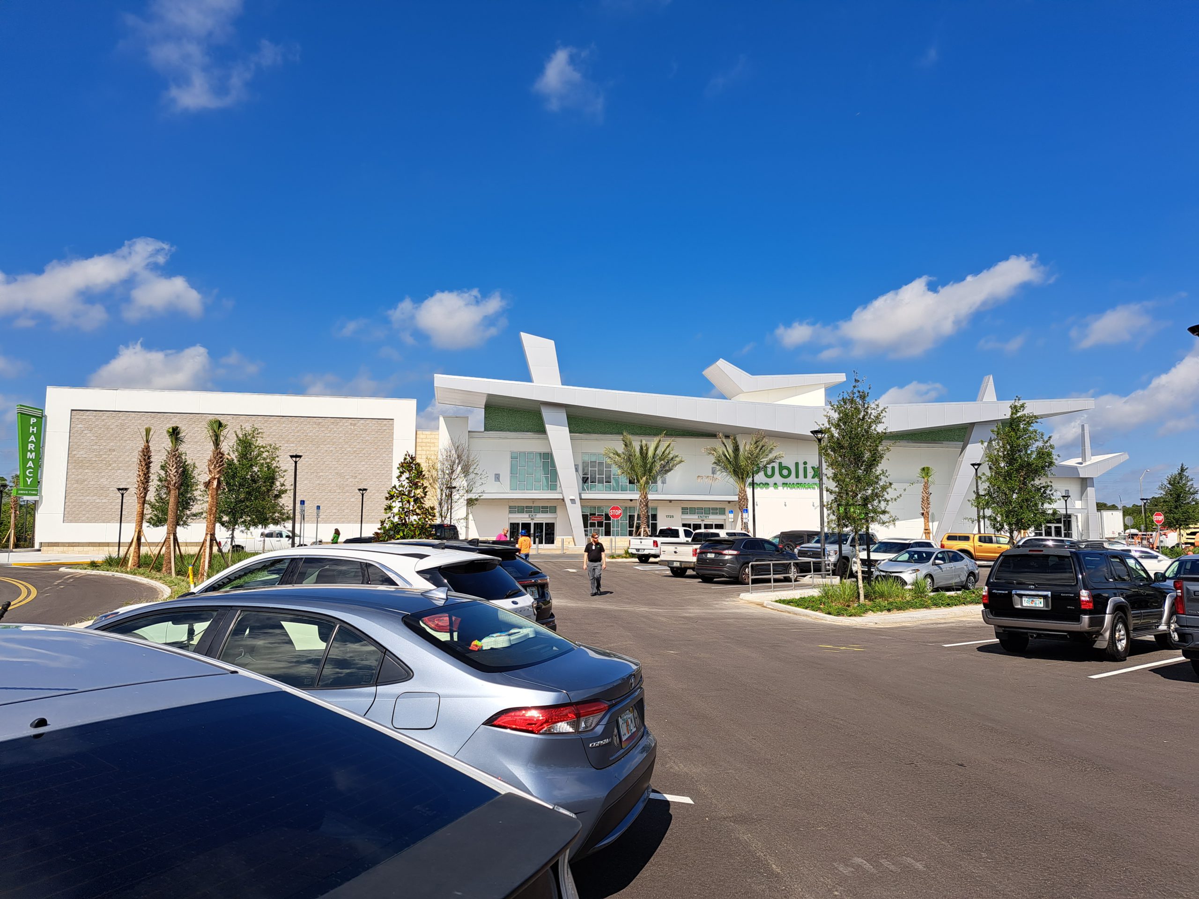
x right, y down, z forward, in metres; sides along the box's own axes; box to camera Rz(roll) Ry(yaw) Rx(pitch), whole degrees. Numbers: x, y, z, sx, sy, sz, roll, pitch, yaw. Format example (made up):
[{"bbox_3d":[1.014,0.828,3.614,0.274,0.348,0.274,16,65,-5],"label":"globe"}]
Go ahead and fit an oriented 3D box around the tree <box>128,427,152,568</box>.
[{"bbox_3d":[-21.082,2.196,37.974,1.000,6.457,1.000,1,-6,-11],"label":"tree"}]

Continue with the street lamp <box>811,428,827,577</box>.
[{"bbox_3d":[9.068,2.171,33.962,0.630,6.115,0.630,1,-6,-11],"label":"street lamp"}]

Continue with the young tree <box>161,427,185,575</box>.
[{"bbox_3d":[-14.255,1.698,27.775,0.850,4.971,0.850,3,-7,-27],"label":"young tree"}]

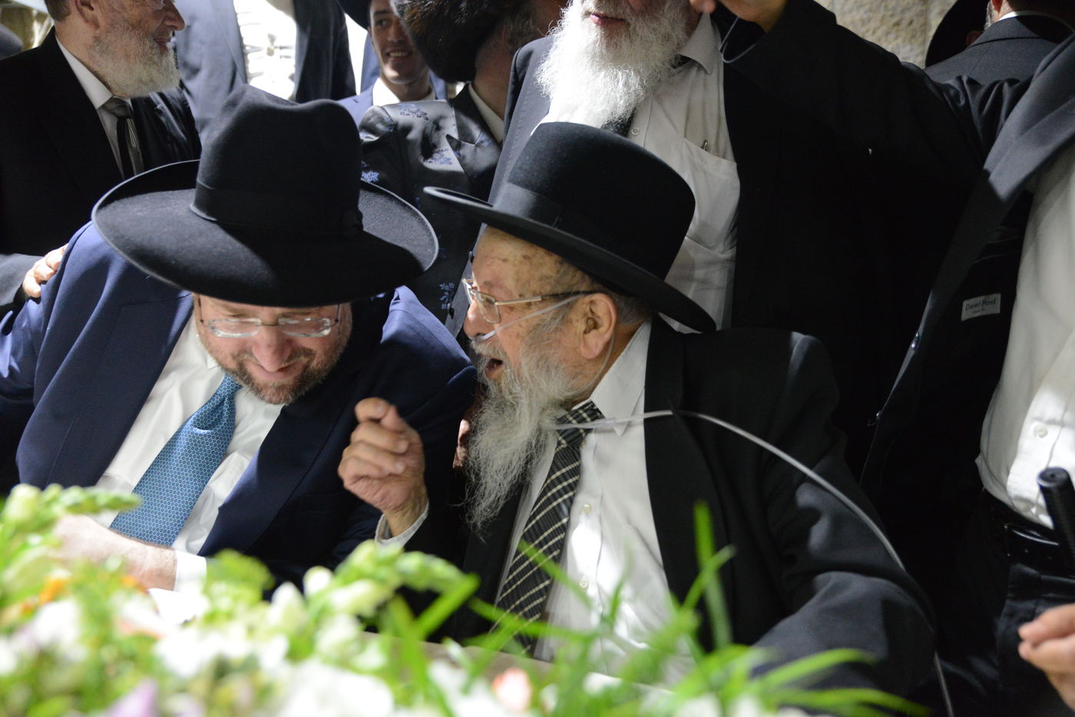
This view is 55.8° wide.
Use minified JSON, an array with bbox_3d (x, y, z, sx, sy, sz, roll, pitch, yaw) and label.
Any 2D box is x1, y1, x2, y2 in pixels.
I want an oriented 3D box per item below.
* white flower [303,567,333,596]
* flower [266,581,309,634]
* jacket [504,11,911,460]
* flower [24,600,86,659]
[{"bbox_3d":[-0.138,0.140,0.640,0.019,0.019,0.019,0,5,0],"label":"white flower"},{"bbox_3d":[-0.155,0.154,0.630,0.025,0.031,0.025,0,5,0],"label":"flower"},{"bbox_3d":[0.220,-0.090,1.450,0.580,0.770,0.340,2,5,17],"label":"jacket"},{"bbox_3d":[-0.290,0.163,0.610,0.037,0.034,0.034,-1,5,-11],"label":"flower"}]

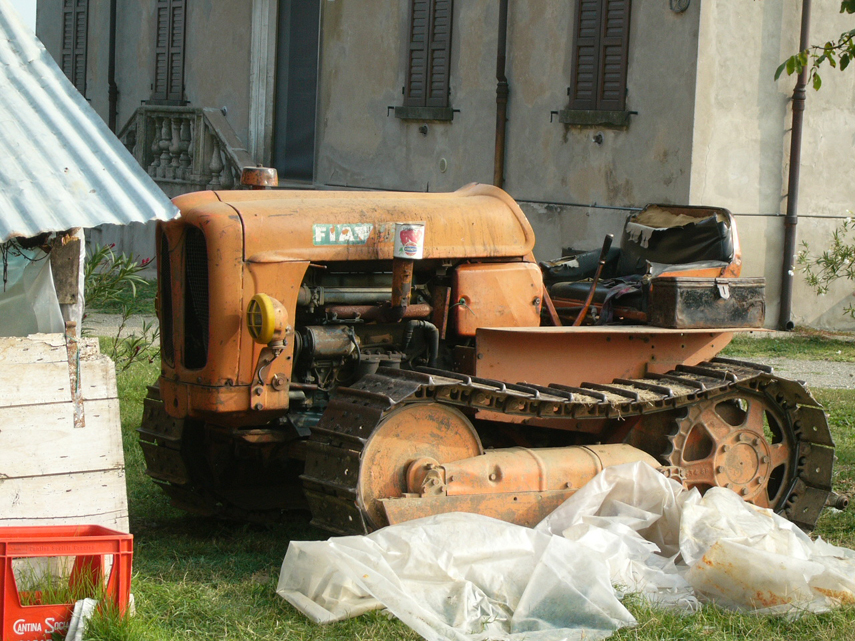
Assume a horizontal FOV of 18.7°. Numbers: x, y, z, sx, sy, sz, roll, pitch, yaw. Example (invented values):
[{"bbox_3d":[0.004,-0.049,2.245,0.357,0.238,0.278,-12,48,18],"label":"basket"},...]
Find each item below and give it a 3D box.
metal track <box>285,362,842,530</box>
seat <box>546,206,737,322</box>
[{"bbox_3d":[0.541,0.501,9.123,2.088,0.674,0.347,-1,4,-32],"label":"metal track"},{"bbox_3d":[0.823,-0.232,9.979,0.487,0.416,0.707,-1,4,-32],"label":"seat"}]

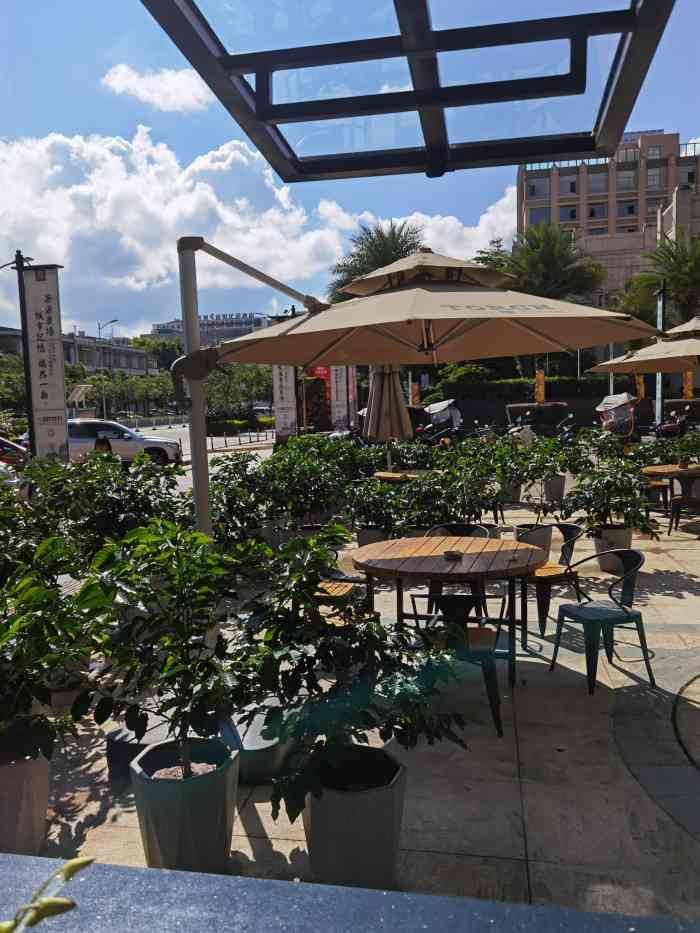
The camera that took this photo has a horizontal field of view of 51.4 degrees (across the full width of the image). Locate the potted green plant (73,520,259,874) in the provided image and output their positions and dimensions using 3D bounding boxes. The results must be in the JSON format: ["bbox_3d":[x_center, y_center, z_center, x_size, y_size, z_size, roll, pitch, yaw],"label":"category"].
[{"bbox_3d":[-0.676,0.878,2.749,0.700,1.330,0.680,-2,4,0],"label":"potted green plant"}]

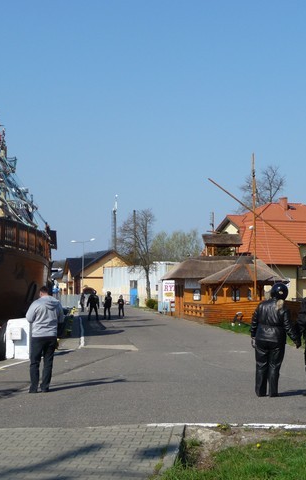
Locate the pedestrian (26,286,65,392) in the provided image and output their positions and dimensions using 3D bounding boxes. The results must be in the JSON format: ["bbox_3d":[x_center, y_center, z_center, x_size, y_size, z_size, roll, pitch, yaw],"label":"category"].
[{"bbox_3d":[-1.743,1.589,16.432,0.580,1.708,0.380,1,-3,-18],"label":"pedestrian"}]

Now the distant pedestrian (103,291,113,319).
[{"bbox_3d":[-2.704,3.946,61.767,0.520,1.724,0.380,0,-3,0],"label":"distant pedestrian"}]

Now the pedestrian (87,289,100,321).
[{"bbox_3d":[-3.499,3.827,59.808,0.700,1.763,0.420,0,-3,0],"label":"pedestrian"}]

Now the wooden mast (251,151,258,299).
[{"bbox_3d":[5.351,-0.684,53.500,0.200,8.100,0.200,0,-3,0],"label":"wooden mast"}]

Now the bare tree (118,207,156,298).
[{"bbox_3d":[-1.801,1.943,111.000,4.200,10.800,4.200,0,-3,0],"label":"bare tree"}]

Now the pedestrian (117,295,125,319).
[{"bbox_3d":[-2.044,4.296,65.961,0.430,1.459,0.330,0,-3,0],"label":"pedestrian"}]

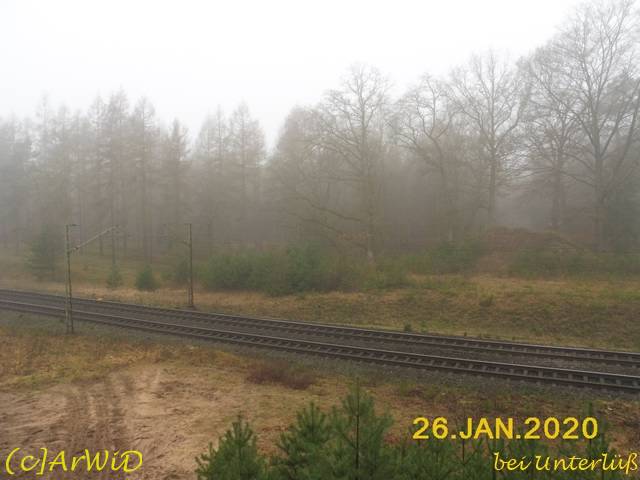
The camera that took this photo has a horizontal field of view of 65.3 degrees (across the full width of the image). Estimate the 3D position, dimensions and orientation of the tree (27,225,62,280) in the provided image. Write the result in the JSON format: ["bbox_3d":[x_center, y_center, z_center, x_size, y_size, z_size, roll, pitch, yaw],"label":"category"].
[{"bbox_3d":[-30.630,1.450,55.500,4.000,6.340,4.000,0,3,0],"label":"tree"}]

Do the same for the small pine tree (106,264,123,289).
[{"bbox_3d":[-20.580,3.680,50.000,1.600,2.450,1.600,0,3,0],"label":"small pine tree"}]

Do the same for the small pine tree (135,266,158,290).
[{"bbox_3d":[-16.860,3.640,48.500,2.250,2.530,2.250,0,3,0],"label":"small pine tree"}]

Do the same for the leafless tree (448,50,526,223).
[{"bbox_3d":[19.010,-11.110,56.000,9.000,20.300,9.000,0,3,0],"label":"leafless tree"}]

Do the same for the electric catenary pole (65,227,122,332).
[{"bbox_3d":[-15.060,2.390,32.960,0.450,6.850,4.000,1,3,23],"label":"electric catenary pole"}]

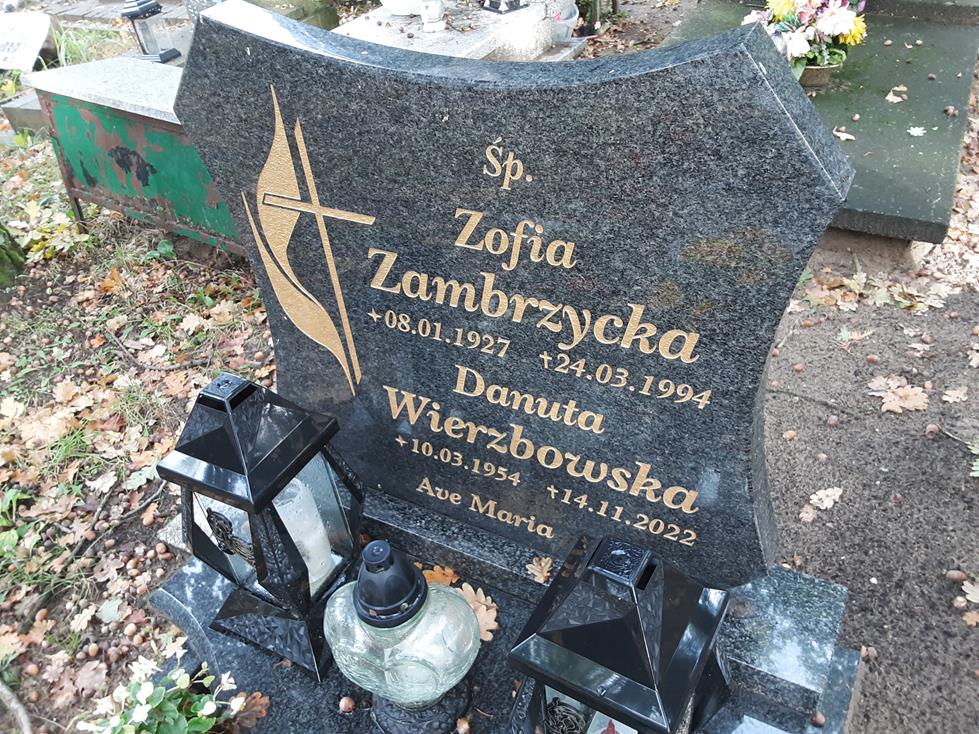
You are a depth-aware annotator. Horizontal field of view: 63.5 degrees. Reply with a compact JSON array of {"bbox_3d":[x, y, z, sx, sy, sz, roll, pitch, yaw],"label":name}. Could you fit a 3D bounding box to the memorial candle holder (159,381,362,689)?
[{"bbox_3d":[-0.279,0.176,1.012,0.195,0.389,0.195,14,42,25],"label":"memorial candle holder"}]

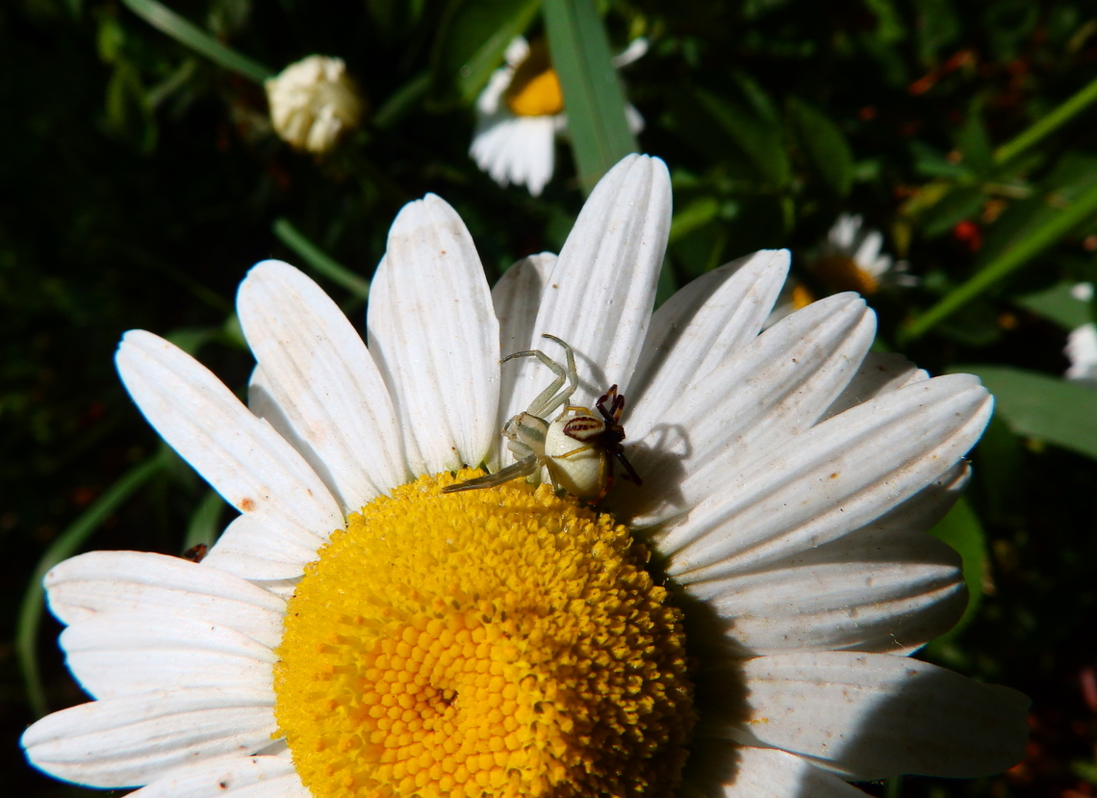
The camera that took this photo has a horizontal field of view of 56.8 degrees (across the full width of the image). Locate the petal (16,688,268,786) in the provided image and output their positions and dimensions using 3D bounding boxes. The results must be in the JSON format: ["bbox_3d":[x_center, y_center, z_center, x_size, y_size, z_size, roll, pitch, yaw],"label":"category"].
[{"bbox_3d":[-0.024,0.020,0.060,0.017,0.005,0.003,-10,-3,13],"label":"petal"}]

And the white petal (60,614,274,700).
[{"bbox_3d":[-0.022,0.015,0.059,0.014,0.005,0.003,1,-1,13],"label":"white petal"}]

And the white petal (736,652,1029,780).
[{"bbox_3d":[0.016,0.016,0.050,0.015,0.006,0.003,1,-1,13],"label":"white petal"}]

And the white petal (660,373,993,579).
[{"bbox_3d":[0.013,0.004,0.049,0.018,0.003,0.005,-29,78,7],"label":"white petal"}]

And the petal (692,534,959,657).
[{"bbox_3d":[0.014,0.010,0.051,0.014,0.005,0.003,-5,-2,13],"label":"petal"}]

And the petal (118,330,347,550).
[{"bbox_3d":[-0.018,0.002,0.056,0.018,0.002,0.005,38,91,14],"label":"petal"}]

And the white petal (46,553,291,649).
[{"bbox_3d":[-0.023,0.012,0.060,0.016,0.005,0.003,8,1,13],"label":"white petal"}]

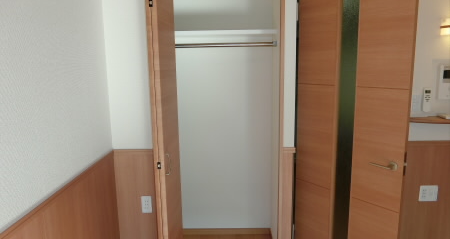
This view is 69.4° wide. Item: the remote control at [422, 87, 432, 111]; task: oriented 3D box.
[{"bbox_3d":[1.318,-0.123,2.118,0.050,0.158,0.022,-1,9,0],"label":"remote control"}]

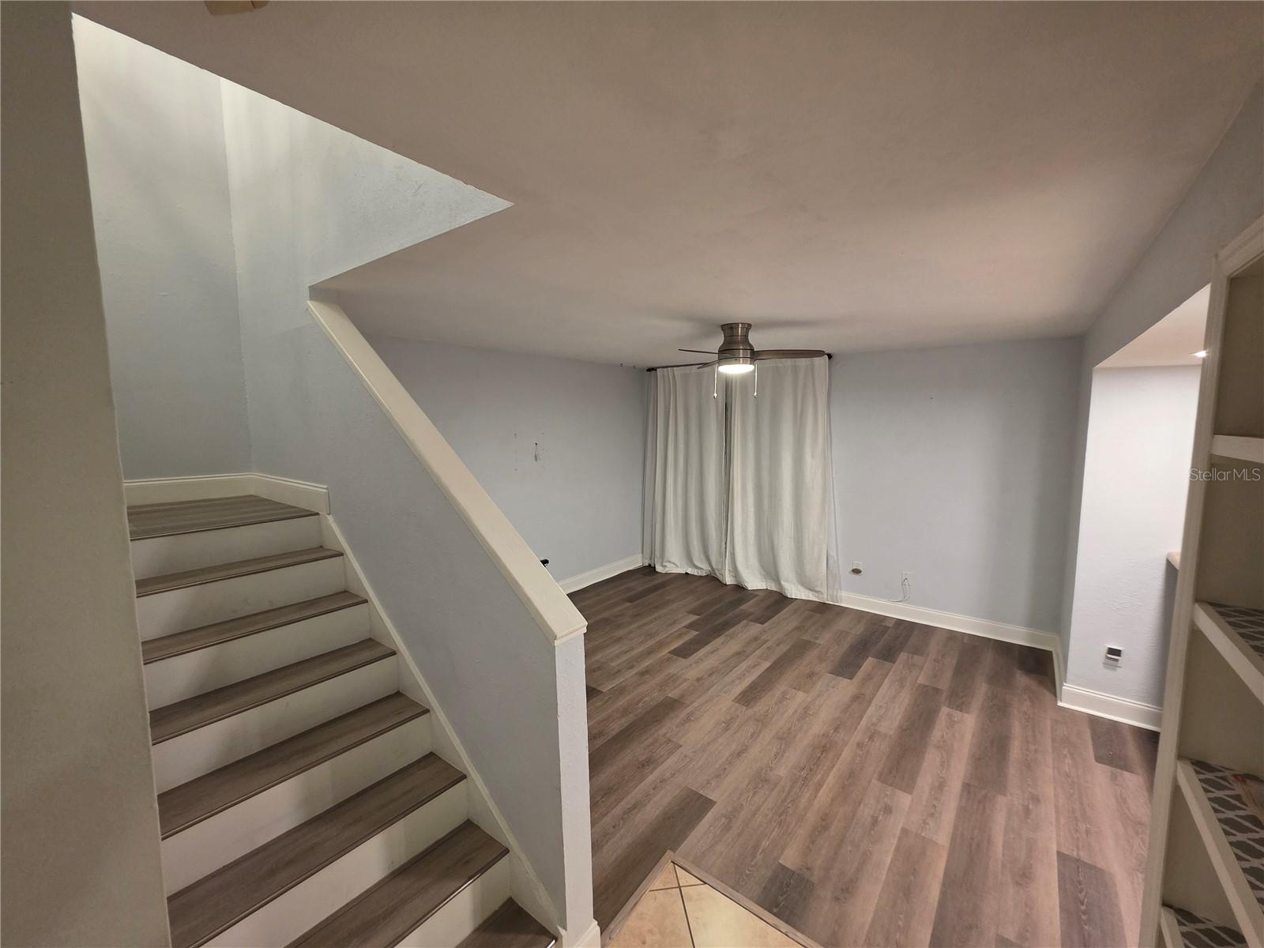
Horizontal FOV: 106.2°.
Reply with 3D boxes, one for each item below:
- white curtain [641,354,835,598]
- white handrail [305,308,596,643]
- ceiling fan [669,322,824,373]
[{"bbox_3d":[1.044,0.032,5.205,2.160,2.360,0.160,4,8,38],"label":"white curtain"},{"bbox_3d":[-0.828,-0.168,1.809,2.035,0.037,0.135,44,29,26],"label":"white handrail"},{"bbox_3d":[0.738,-0.804,3.032,0.970,0.290,1.050,1,6,12],"label":"ceiling fan"}]

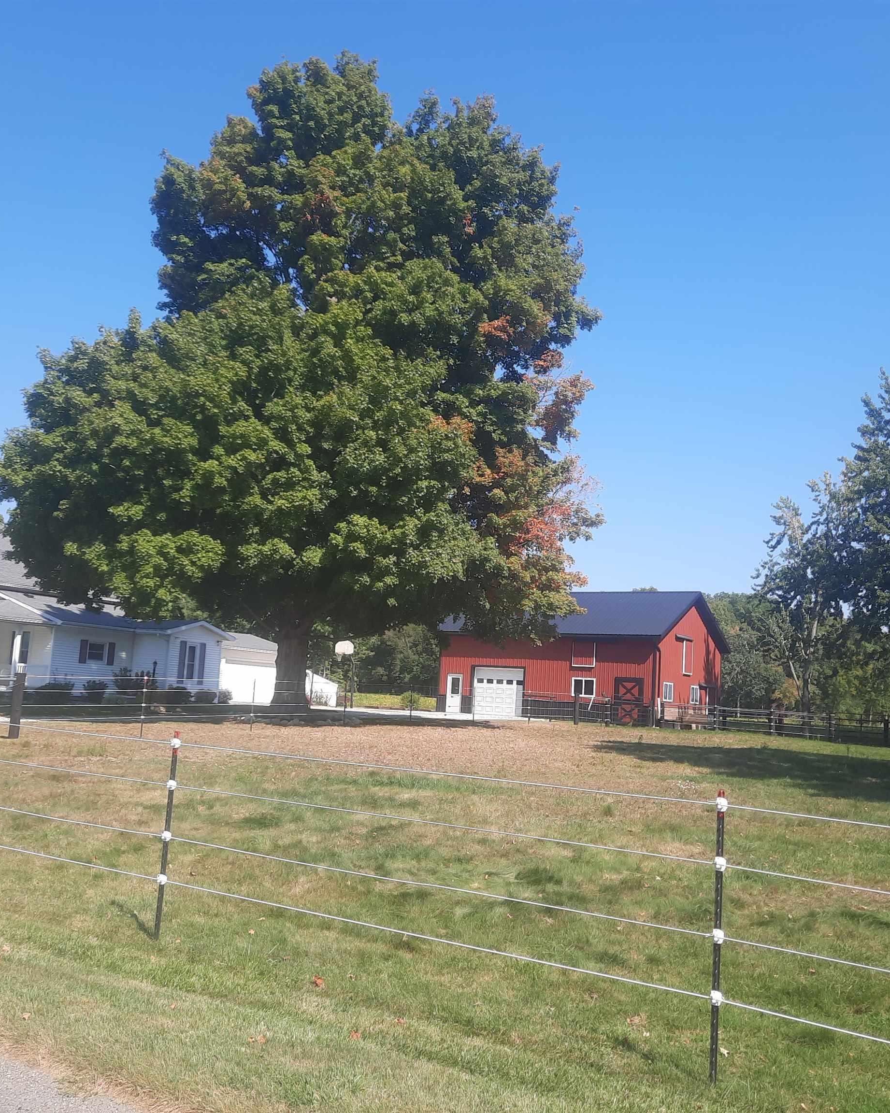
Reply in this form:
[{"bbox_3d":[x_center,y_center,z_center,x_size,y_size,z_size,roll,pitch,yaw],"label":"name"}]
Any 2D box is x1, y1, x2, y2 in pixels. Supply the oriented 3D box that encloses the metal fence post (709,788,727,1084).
[{"bbox_3d":[1.259,1.744,4.940,0.050,1.300,0.050,-2,-9,33],"label":"metal fence post"}]

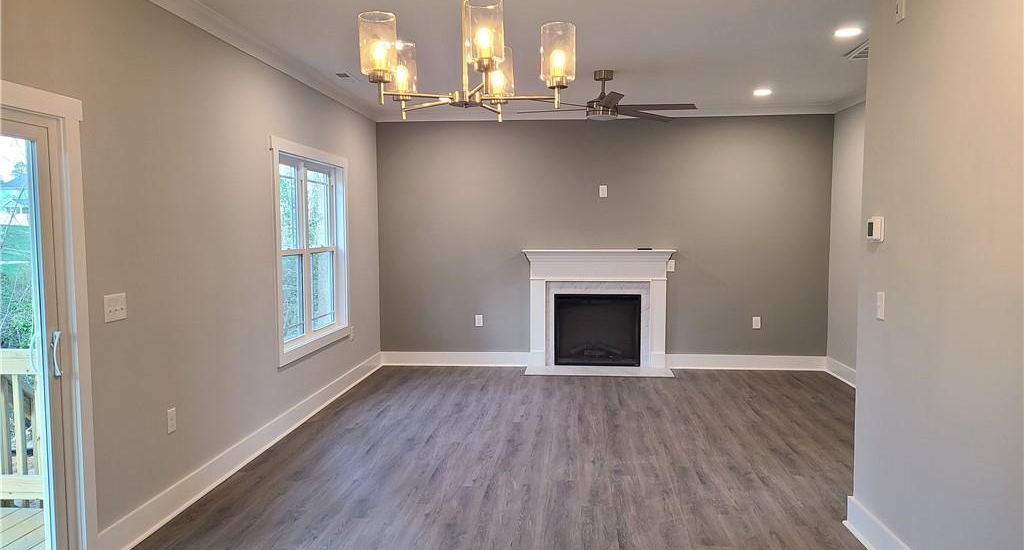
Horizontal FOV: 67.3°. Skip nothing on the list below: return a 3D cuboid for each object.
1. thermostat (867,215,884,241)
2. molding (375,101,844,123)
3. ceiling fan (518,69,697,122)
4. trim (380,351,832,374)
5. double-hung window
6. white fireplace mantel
[{"bbox_3d":[1.669,-0.210,3.540,0.040,0.117,0.118,0,3,5],"label":"thermostat"},{"bbox_3d":[0.924,-1.683,8.075,4.790,0.090,0.088,0,3,5],"label":"molding"},{"bbox_3d":[0.725,-1.420,6.108,1.450,0.374,1.474,0,3,5],"label":"ceiling fan"},{"bbox_3d":[0.936,0.928,8.264,4.790,0.155,0.028,0,3,5],"label":"trim"},{"bbox_3d":[-1.654,-0.204,6.342,0.120,1.640,1.822,0,3,5],"label":"double-hung window"},{"bbox_3d":[0.917,0.377,8.145,1.599,1.270,0.200,0,3,5],"label":"white fireplace mantel"}]

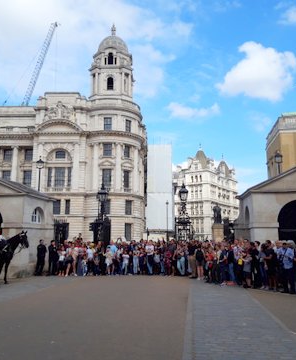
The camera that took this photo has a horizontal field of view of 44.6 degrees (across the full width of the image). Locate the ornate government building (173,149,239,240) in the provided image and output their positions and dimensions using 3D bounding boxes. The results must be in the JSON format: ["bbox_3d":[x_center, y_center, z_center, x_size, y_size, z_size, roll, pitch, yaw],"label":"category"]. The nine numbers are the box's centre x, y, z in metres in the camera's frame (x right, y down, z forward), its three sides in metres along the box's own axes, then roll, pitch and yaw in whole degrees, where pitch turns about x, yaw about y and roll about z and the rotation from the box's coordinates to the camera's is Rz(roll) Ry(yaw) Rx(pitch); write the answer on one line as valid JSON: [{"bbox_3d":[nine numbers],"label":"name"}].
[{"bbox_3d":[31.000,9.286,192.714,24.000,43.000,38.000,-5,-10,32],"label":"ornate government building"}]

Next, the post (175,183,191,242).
[{"bbox_3d":[2.050,2.720,20.927,0.900,5.080,0.900,-1,-8,5],"label":"post"}]

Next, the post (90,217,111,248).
[{"bbox_3d":[-2.763,3.747,21.180,1.100,3.132,1.100,-1,-8,5],"label":"post"}]

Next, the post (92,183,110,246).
[{"bbox_3d":[-2.722,2.768,21.324,0.950,5.110,0.950,-1,-8,5],"label":"post"}]

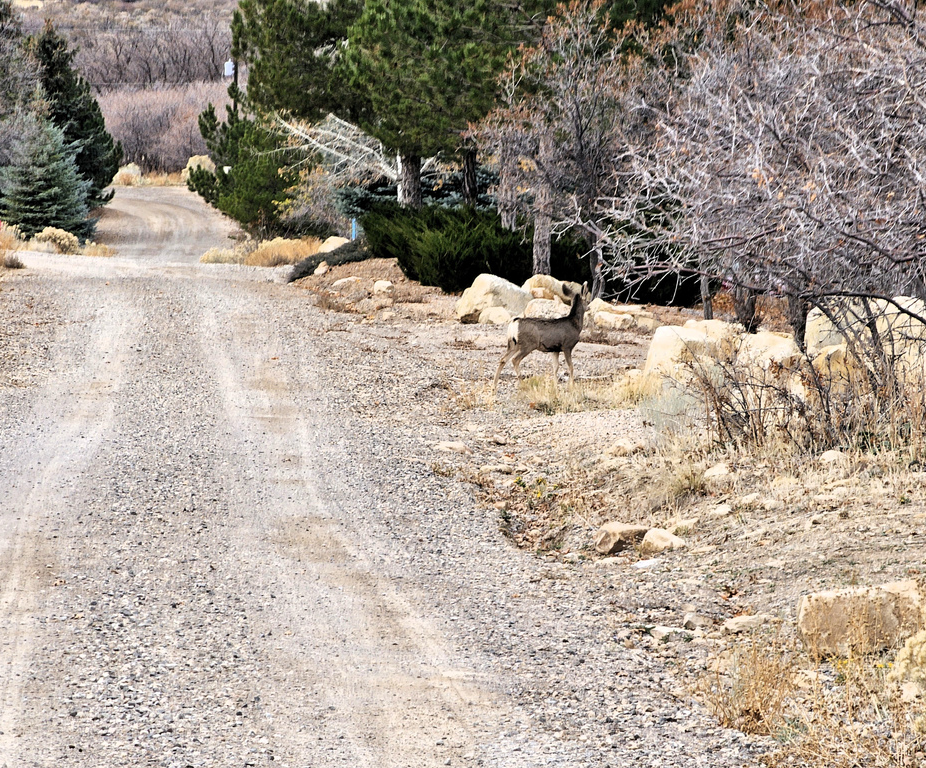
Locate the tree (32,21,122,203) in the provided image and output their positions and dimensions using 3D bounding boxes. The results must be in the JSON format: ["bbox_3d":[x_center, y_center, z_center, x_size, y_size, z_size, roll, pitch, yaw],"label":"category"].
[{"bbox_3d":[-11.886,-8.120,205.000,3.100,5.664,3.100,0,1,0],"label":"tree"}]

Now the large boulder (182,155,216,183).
[{"bbox_3d":[-8.924,-7.285,230.000,1.183,0.940,1.100,0,1,0],"label":"large boulder"}]

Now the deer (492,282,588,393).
[{"bbox_3d":[0.854,-0.524,75.000,1.120,1.191,0.300,-1,2,-32],"label":"deer"}]

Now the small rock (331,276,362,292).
[{"bbox_3d":[-1.816,-1.573,107.000,0.503,0.231,0.380,0,1,0],"label":"small rock"}]

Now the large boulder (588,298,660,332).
[{"bbox_3d":[2.029,-0.872,86.000,0.910,0.407,0.600,0,1,0],"label":"large boulder"}]

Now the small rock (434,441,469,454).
[{"bbox_3d":[-0.095,0.523,56.000,0.296,0.110,0.230,0,1,0],"label":"small rock"}]

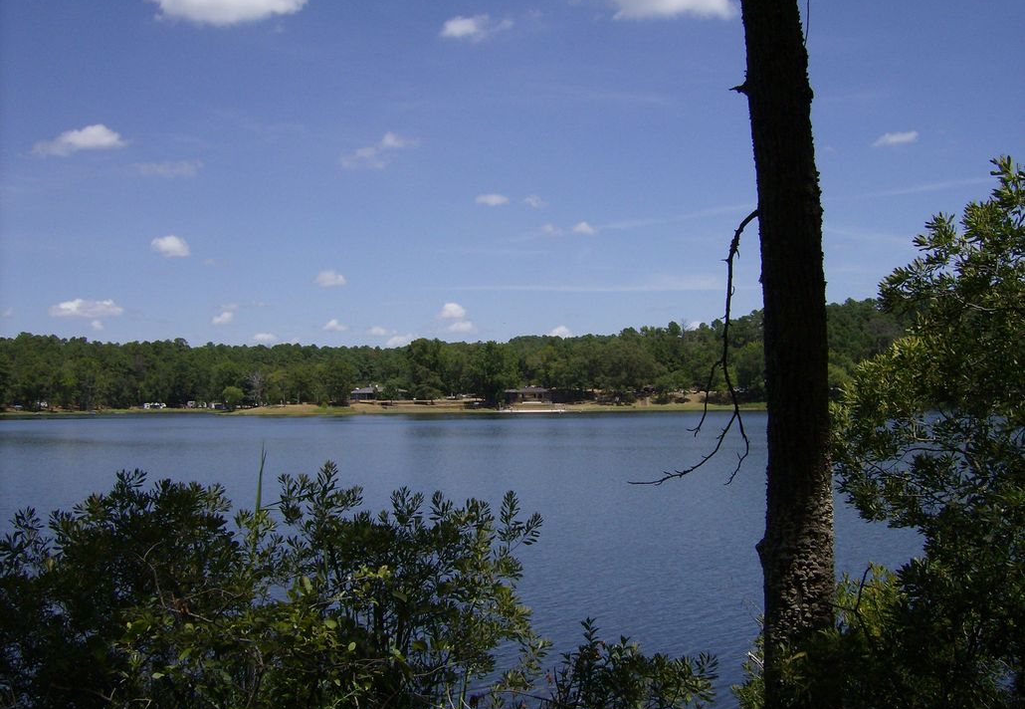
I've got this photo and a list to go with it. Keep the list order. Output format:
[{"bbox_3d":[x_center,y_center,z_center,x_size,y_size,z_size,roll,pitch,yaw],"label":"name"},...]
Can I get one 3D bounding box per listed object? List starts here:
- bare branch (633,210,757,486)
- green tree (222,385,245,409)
[{"bbox_3d":[0.927,-0.033,5.400,0.630,1.400,0.450,0,-3,0],"label":"bare branch"},{"bbox_3d":[-83.974,12.723,320.000,7.000,7.200,7.000,0,-3,0],"label":"green tree"}]

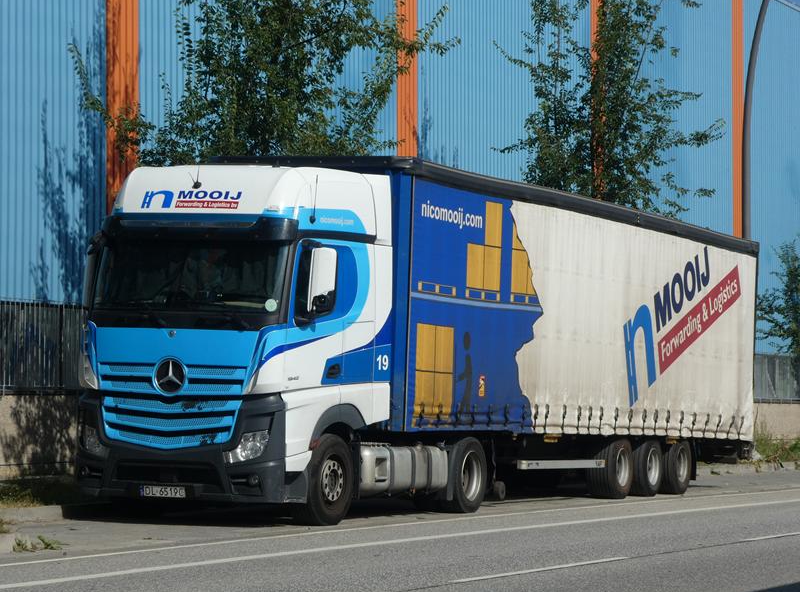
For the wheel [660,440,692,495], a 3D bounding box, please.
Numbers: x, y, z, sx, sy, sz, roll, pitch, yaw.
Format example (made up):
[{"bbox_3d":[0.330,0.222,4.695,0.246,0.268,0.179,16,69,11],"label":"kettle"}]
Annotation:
[{"bbox_3d":[3.994,2.507,36.356,0.400,0.855,0.855,1,-2,24],"label":"wheel"}]

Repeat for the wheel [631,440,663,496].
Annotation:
[{"bbox_3d":[3.451,2.445,35.155,0.400,0.855,0.855,1,-2,24],"label":"wheel"}]

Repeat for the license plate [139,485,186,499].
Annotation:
[{"bbox_3d":[-2.388,1.975,24.682,0.520,0.114,0.020,1,-2,24],"label":"license plate"}]

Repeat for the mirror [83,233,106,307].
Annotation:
[{"bbox_3d":[-3.241,-0.212,25.926,0.250,0.700,0.160,0,-3,43],"label":"mirror"}]

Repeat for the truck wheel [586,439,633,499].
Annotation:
[{"bbox_3d":[2.907,2.384,33.954,0.400,0.855,0.855,1,-2,24],"label":"truck wheel"}]

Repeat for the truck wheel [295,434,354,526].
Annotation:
[{"bbox_3d":[-0.828,1.916,25.614,0.340,0.950,0.950,1,-2,24],"label":"truck wheel"}]

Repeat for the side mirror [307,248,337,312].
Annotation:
[{"bbox_3d":[-0.789,-0.142,24.845,0.270,0.680,0.180,2,-2,11],"label":"side mirror"}]

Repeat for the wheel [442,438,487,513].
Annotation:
[{"bbox_3d":[0.695,2.111,29.003,0.340,0.910,0.910,1,-2,24],"label":"wheel"}]

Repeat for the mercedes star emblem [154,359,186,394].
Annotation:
[{"bbox_3d":[-2.322,0.819,24.777,0.365,0.365,0.050,1,-2,24],"label":"mercedes star emblem"}]

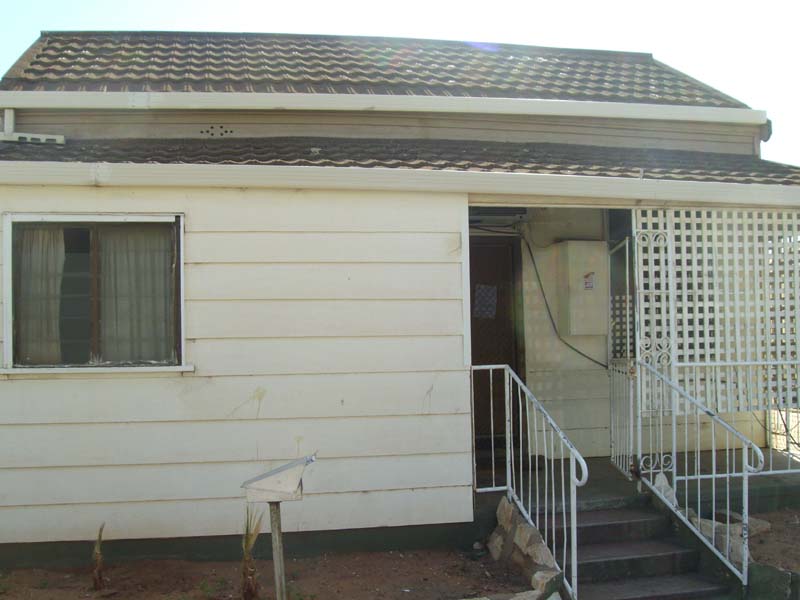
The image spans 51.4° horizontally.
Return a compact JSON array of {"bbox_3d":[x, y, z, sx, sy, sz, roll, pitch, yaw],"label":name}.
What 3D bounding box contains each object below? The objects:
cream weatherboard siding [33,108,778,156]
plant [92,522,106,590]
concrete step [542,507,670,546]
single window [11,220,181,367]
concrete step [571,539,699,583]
[{"bbox_3d":[0.060,-1.506,7.423,6.724,0.304,0.080,-1,-2,-8],"label":"cream weatherboard siding"},{"bbox_3d":[-1.902,1.623,5.268,0.080,0.416,0.090,-1,-2,-8],"label":"plant"},{"bbox_3d":[1.325,1.539,5.645,0.894,0.134,0.333,0,-2,-13],"label":"concrete step"},{"bbox_3d":[-2.074,-0.040,5.722,1.121,1.003,0.080,-1,-2,-8],"label":"single window"},{"bbox_3d":[1.407,1.666,5.317,0.895,0.140,0.337,0,-2,-13],"label":"concrete step"}]

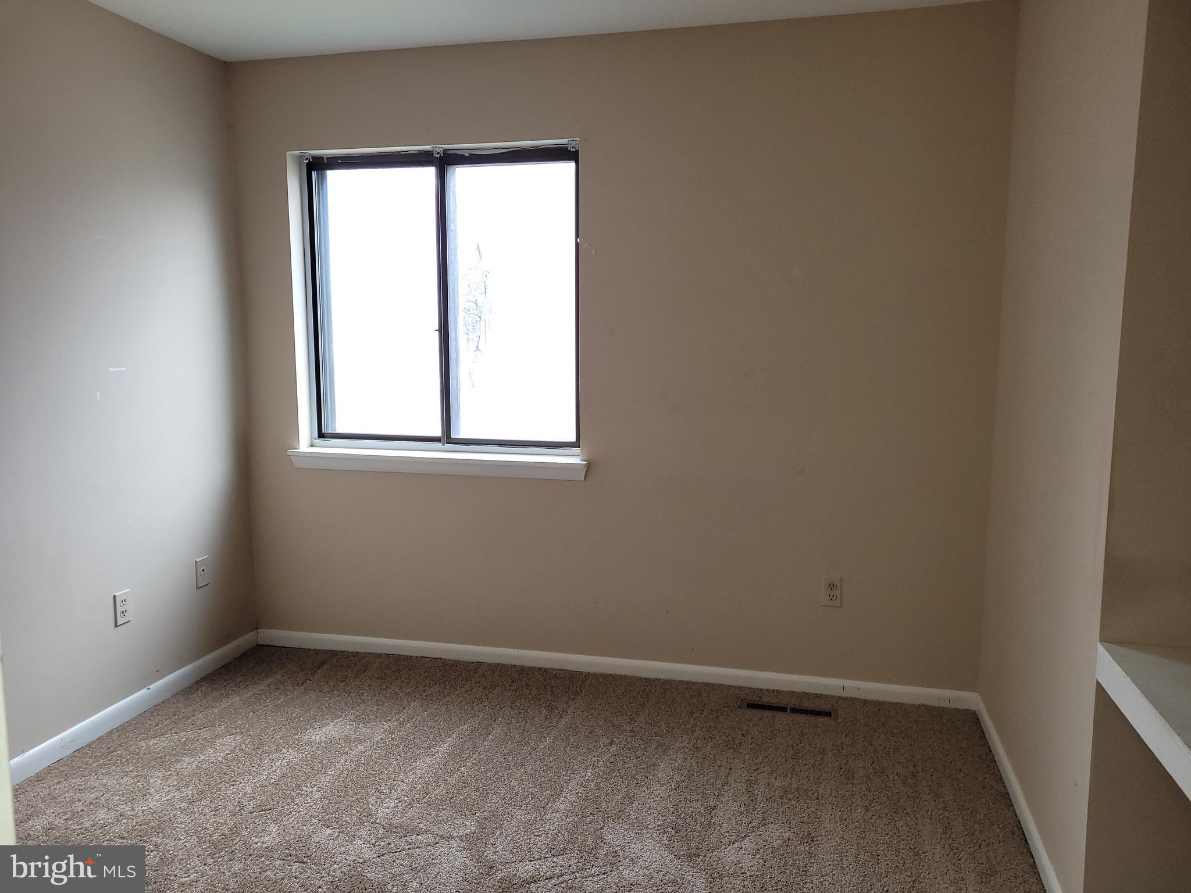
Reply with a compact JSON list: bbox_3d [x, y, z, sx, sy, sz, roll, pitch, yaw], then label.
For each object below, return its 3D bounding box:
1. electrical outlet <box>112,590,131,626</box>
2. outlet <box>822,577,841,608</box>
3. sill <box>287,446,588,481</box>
[{"bbox_3d":[-1.656,0.567,3.141,0.010,0.115,0.071,2,8,14],"label":"electrical outlet"},{"bbox_3d":[0.866,0.535,3.272,0.071,0.115,0.010,2,8,14],"label":"outlet"},{"bbox_3d":[-0.639,0.070,3.622,1.290,0.080,0.120,2,8,14],"label":"sill"}]

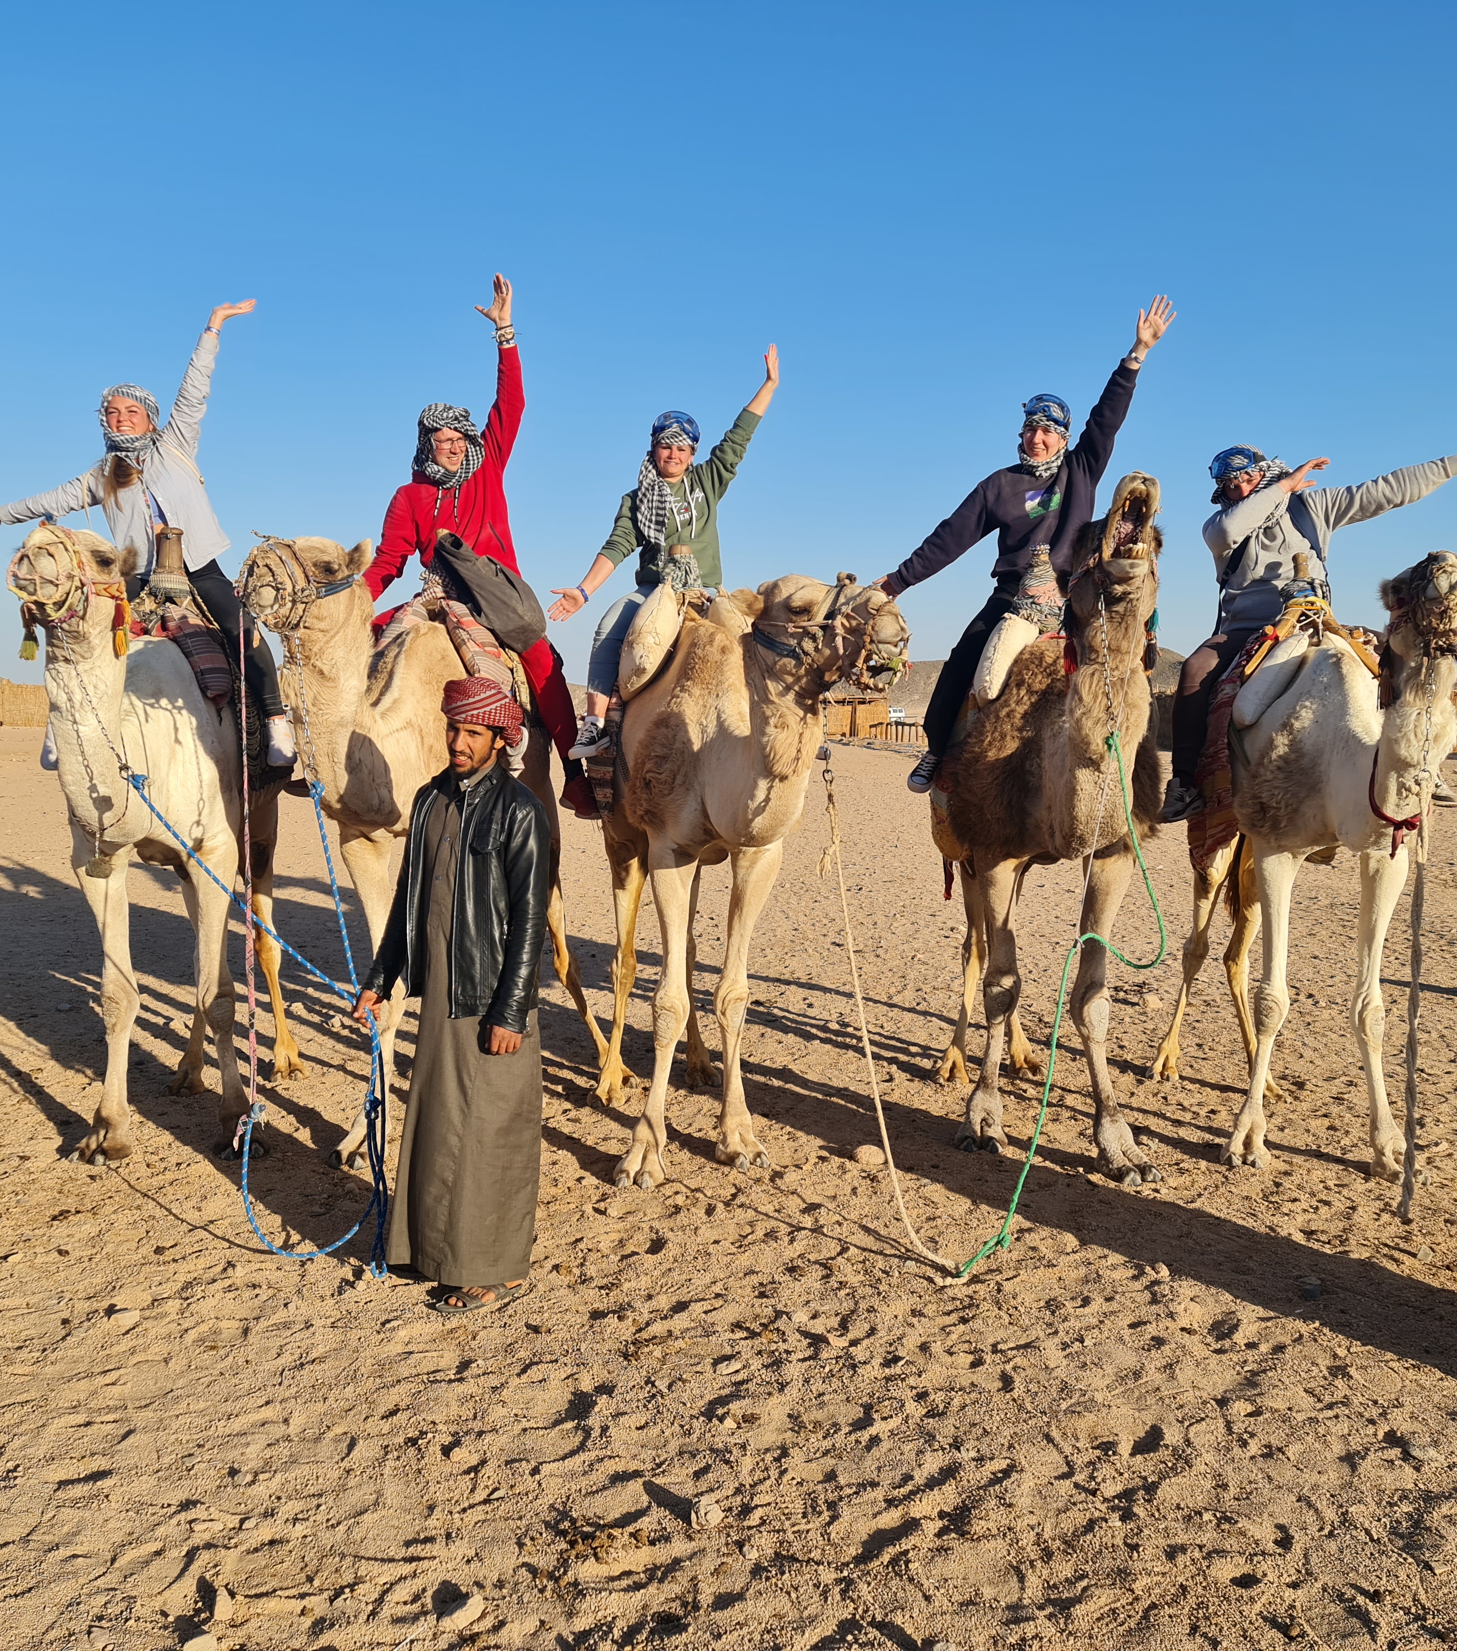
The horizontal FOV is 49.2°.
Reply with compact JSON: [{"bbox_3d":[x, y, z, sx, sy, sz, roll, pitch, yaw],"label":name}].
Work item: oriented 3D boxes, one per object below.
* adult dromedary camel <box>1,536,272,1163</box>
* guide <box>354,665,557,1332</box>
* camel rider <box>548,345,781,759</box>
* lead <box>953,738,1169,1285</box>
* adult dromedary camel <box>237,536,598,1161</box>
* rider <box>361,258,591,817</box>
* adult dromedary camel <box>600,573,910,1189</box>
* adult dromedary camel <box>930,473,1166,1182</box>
[{"bbox_3d":[-2.140,0.041,6.440,0.760,2.320,2.250,0,4,-3],"label":"adult dromedary camel"},{"bbox_3d":[-0.730,0.452,4.420,0.580,1.750,0.450,3,5,30],"label":"guide"},{"bbox_3d":[-0.250,-1.071,6.158,0.920,1.650,0.720,0,4,-6],"label":"camel rider"},{"bbox_3d":[1.060,0.502,5.070,0.300,1.600,1.050,4,6,41],"label":"lead"},{"bbox_3d":[-1.080,0.072,6.422,0.800,2.270,2.250,1,4,17],"label":"adult dromedary camel"},{"bbox_3d":[-1.010,-1.114,6.336,0.930,2.160,0.750,0,4,5],"label":"rider"},{"bbox_3d":[-0.020,0.116,6.375,0.980,2.180,2.250,-1,4,-12],"label":"adult dromedary camel"},{"bbox_3d":[1.210,-0.021,6.118,0.830,2.420,2.200,0,5,-3],"label":"adult dromedary camel"}]

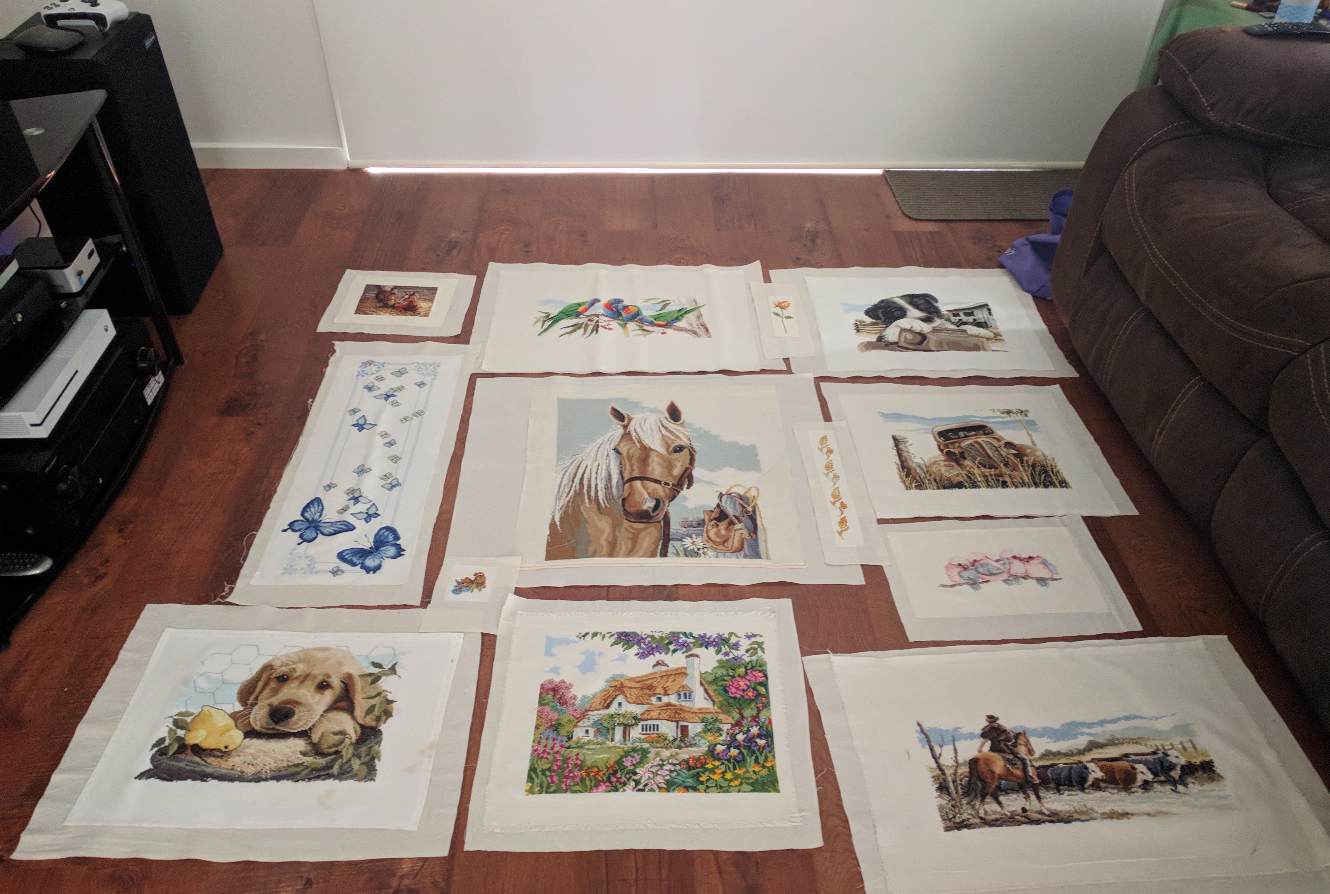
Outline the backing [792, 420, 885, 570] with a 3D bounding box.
[{"bbox_3d":[0.331,0.075,1.915,0.114,0.010,0.393,-1,41,-4],"label":"backing"}]

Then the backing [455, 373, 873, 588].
[{"bbox_3d":[-0.028,0.040,1.938,0.728,0.010,0.597,0,41,-3],"label":"backing"}]

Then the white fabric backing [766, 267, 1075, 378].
[{"bbox_3d":[0.586,-0.307,2.363,0.628,0.010,0.455,-1,41,-3],"label":"white fabric backing"}]

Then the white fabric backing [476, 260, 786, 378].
[{"bbox_3d":[-0.084,-0.319,2.345,0.683,0.010,0.457,-1,41,-4],"label":"white fabric backing"}]

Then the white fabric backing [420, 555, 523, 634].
[{"bbox_3d":[-0.329,0.244,1.692,0.134,0.010,0.172,4,41,2],"label":"white fabric backing"}]

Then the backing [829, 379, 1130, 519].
[{"bbox_3d":[0.629,-0.008,2.024,0.509,0.010,0.415,-1,41,-4],"label":"backing"}]

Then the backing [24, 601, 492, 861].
[{"bbox_3d":[-0.584,0.405,1.498,0.573,0.010,0.432,1,41,-2],"label":"backing"}]

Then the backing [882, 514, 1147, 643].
[{"bbox_3d":[0.597,0.223,1.760,0.395,0.010,0.265,-2,41,-5],"label":"backing"}]

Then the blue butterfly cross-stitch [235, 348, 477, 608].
[{"bbox_3d":[-0.571,0.011,1.946,0.323,0.010,0.746,1,41,-1],"label":"blue butterfly cross-stitch"}]

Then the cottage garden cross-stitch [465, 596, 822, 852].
[{"bbox_3d":[-0.027,0.399,1.530,0.488,0.010,0.448,1,41,-1],"label":"cottage garden cross-stitch"}]

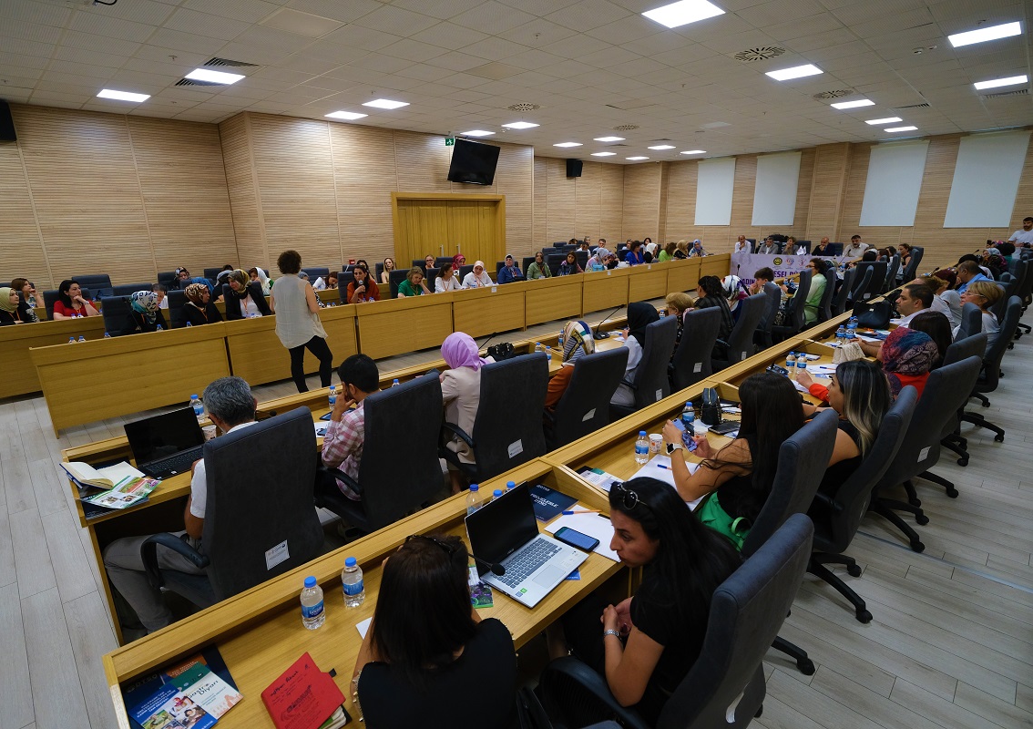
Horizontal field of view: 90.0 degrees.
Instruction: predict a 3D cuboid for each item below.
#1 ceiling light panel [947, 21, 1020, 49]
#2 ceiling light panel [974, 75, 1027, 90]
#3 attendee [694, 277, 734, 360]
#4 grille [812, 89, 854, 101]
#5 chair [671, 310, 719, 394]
[{"bbox_3d":[4.960,-3.493,5.463,0.580,0.040,0.580,14,22,43],"label":"ceiling light panel"},{"bbox_3d":[6.979,-4.058,7.430,0.570,0.050,0.570,14,21,43],"label":"ceiling light panel"},{"bbox_3d":[2.083,-0.289,5.636,0.550,1.290,0.850,-11,18,-31],"label":"attendee"},{"bbox_3d":[4.913,-4.188,8.008,0.520,0.050,0.520,14,21,43],"label":"grille"},{"bbox_3d":[1.530,-0.017,5.054,0.630,1.110,0.700,-13,19,-35],"label":"chair"}]

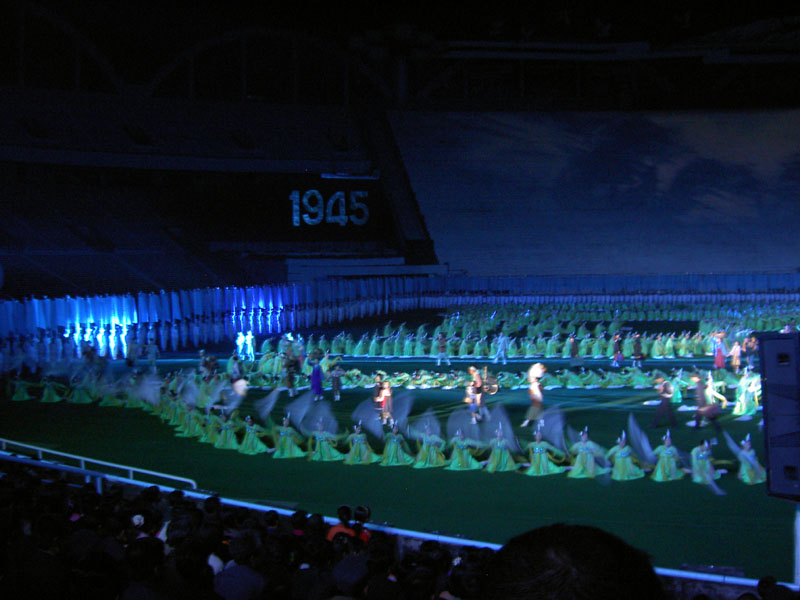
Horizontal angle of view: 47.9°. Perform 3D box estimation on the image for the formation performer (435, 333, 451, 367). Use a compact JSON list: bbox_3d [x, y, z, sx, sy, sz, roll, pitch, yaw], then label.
[{"bbox_3d":[2.075,2.417,44.000,0.750,1.660,0.500,0,2,-10],"label":"formation performer"}]

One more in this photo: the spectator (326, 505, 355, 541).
[{"bbox_3d":[-0.654,3.343,12.172,0.500,1.250,0.750,1,3,30],"label":"spectator"}]

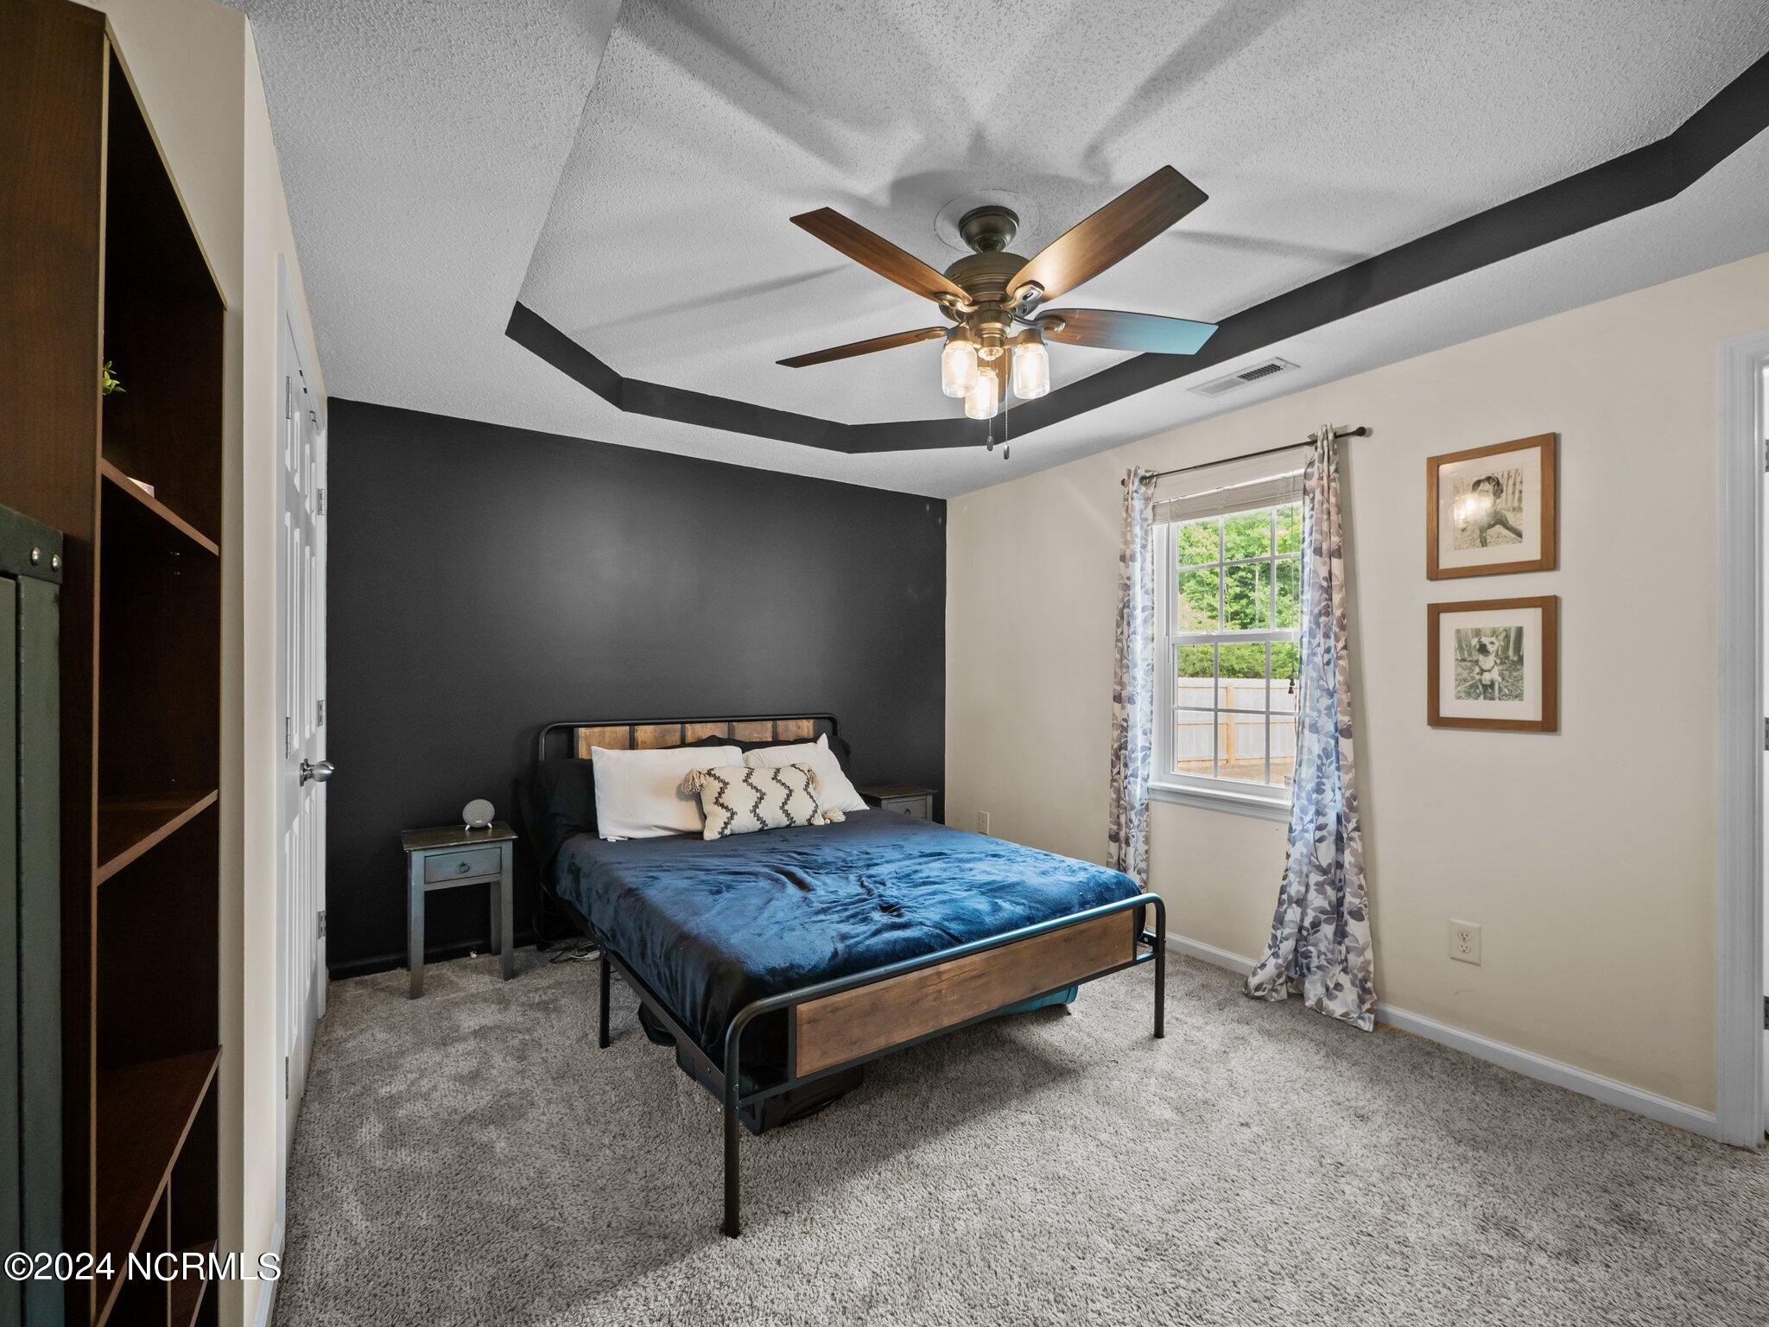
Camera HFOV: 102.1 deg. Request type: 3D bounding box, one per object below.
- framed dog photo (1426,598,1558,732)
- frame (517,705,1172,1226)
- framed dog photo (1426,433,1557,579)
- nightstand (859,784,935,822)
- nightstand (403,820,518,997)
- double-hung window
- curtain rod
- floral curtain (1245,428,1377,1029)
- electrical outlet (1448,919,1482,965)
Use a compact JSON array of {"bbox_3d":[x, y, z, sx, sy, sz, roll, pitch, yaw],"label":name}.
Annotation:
[{"bbox_3d":[1.906,0.004,2.258,0.020,0.405,0.330,0,0,-34],"label":"framed dog photo"},{"bbox_3d":[-0.307,0.760,2.826,1.570,0.980,2.070,0,0,-35],"label":"frame"},{"bbox_3d":[1.905,-0.484,2.262,0.020,0.407,0.330,0,0,-34],"label":"framed dog photo"},{"bbox_3d":[0.043,0.979,3.956,0.365,0.565,0.350,0,0,-34],"label":"nightstand"},{"bbox_3d":[-1.705,0.974,2.877,0.367,0.570,0.355,0,0,-34],"label":"nightstand"},{"bbox_3d":[1.460,-0.055,3.003,0.110,1.360,0.770,0,0,-34],"label":"double-hung window"},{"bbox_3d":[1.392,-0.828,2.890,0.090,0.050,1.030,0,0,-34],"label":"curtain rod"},{"bbox_3d":[1.546,0.197,2.603,0.160,2.110,0.430,0,0,-34],"label":"floral curtain"},{"bbox_3d":[1.876,0.902,2.311,0.010,0.134,0.085,0,0,-34],"label":"electrical outlet"}]

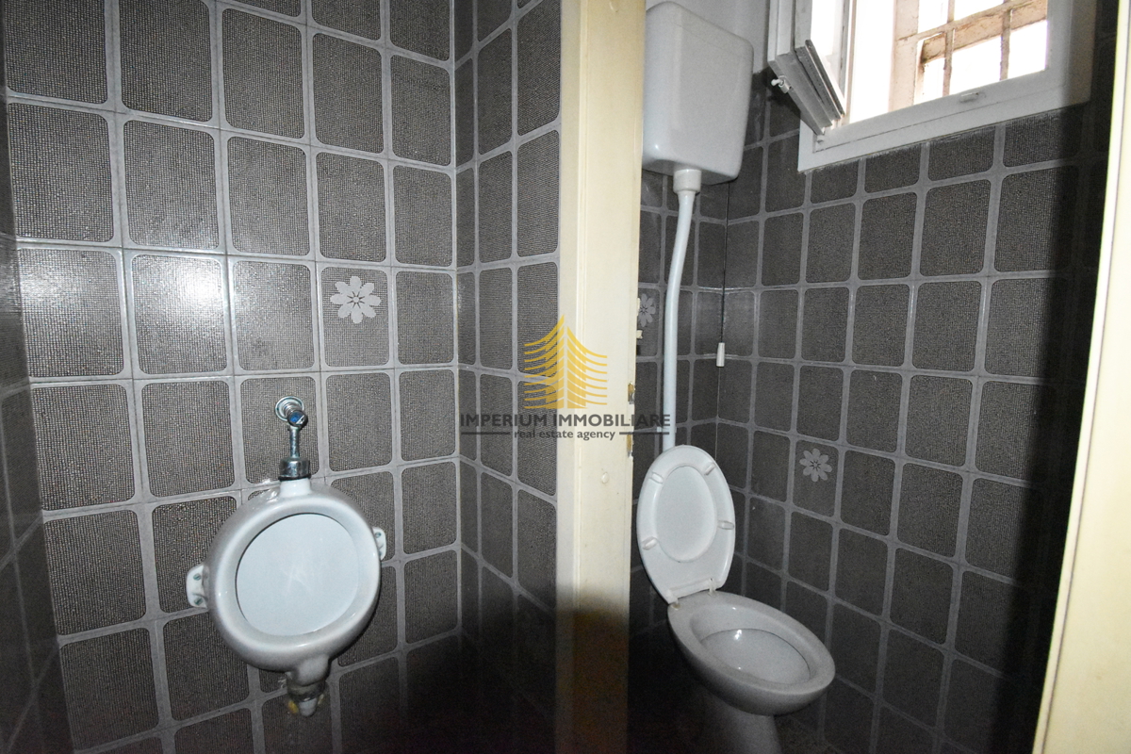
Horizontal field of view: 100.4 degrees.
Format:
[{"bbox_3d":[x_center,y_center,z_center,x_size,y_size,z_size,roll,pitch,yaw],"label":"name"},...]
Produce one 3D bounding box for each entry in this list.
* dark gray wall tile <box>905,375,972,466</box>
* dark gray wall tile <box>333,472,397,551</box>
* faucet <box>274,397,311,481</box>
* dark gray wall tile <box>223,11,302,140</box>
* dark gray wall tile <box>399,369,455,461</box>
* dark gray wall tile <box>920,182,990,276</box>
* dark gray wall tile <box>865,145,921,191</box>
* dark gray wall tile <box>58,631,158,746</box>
[{"bbox_3d":[0.915,0.102,1.157,0.010,0.212,0.127,-3,7,-33],"label":"dark gray wall tile"},{"bbox_3d":[-0.449,0.319,1.048,0.131,0.203,0.012,-3,7,-32],"label":"dark gray wall tile"},{"bbox_3d":[-0.536,0.122,0.930,0.055,0.156,0.095,-3,7,-31],"label":"faucet"},{"bbox_3d":[-0.541,-0.539,0.846,0.120,0.194,0.010,-3,7,-30],"label":"dark gray wall tile"},{"bbox_3d":[-0.312,0.083,1.061,0.121,0.195,0.010,-3,7,-31],"label":"dark gray wall tile"},{"bbox_3d":[0.899,-0.338,1.090,0.012,0.203,0.131,-3,7,-32],"label":"dark gray wall tile"},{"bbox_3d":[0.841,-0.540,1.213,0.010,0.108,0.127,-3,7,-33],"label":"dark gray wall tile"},{"bbox_3d":[-0.827,0.571,0.862,0.119,0.211,0.010,-3,7,-31],"label":"dark gray wall tile"}]

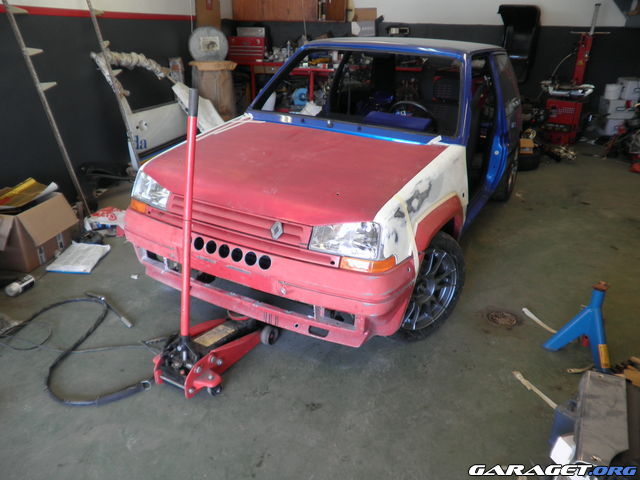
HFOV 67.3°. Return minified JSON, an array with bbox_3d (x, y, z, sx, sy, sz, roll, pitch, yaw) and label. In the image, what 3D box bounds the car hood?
[{"bbox_3d":[-0.124,-0.414,2.452,1.290,0.130,1.004,14,36,26],"label":"car hood"}]

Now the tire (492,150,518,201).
[{"bbox_3d":[1.642,-0.614,4.351,0.200,0.580,0.580,14,27,26],"label":"tire"}]

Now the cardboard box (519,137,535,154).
[{"bbox_3d":[2.325,-1.063,5.423,0.155,0.165,0.140,2,24,0],"label":"cardboard box"}]

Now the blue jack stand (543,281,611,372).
[{"bbox_3d":[1.332,0.379,2.357,0.290,0.385,0.250,22,31,38],"label":"blue jack stand"}]

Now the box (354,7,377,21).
[{"bbox_3d":[0.672,-3.338,7.100,0.320,0.200,0.250,-1,24,-5],"label":"box"}]

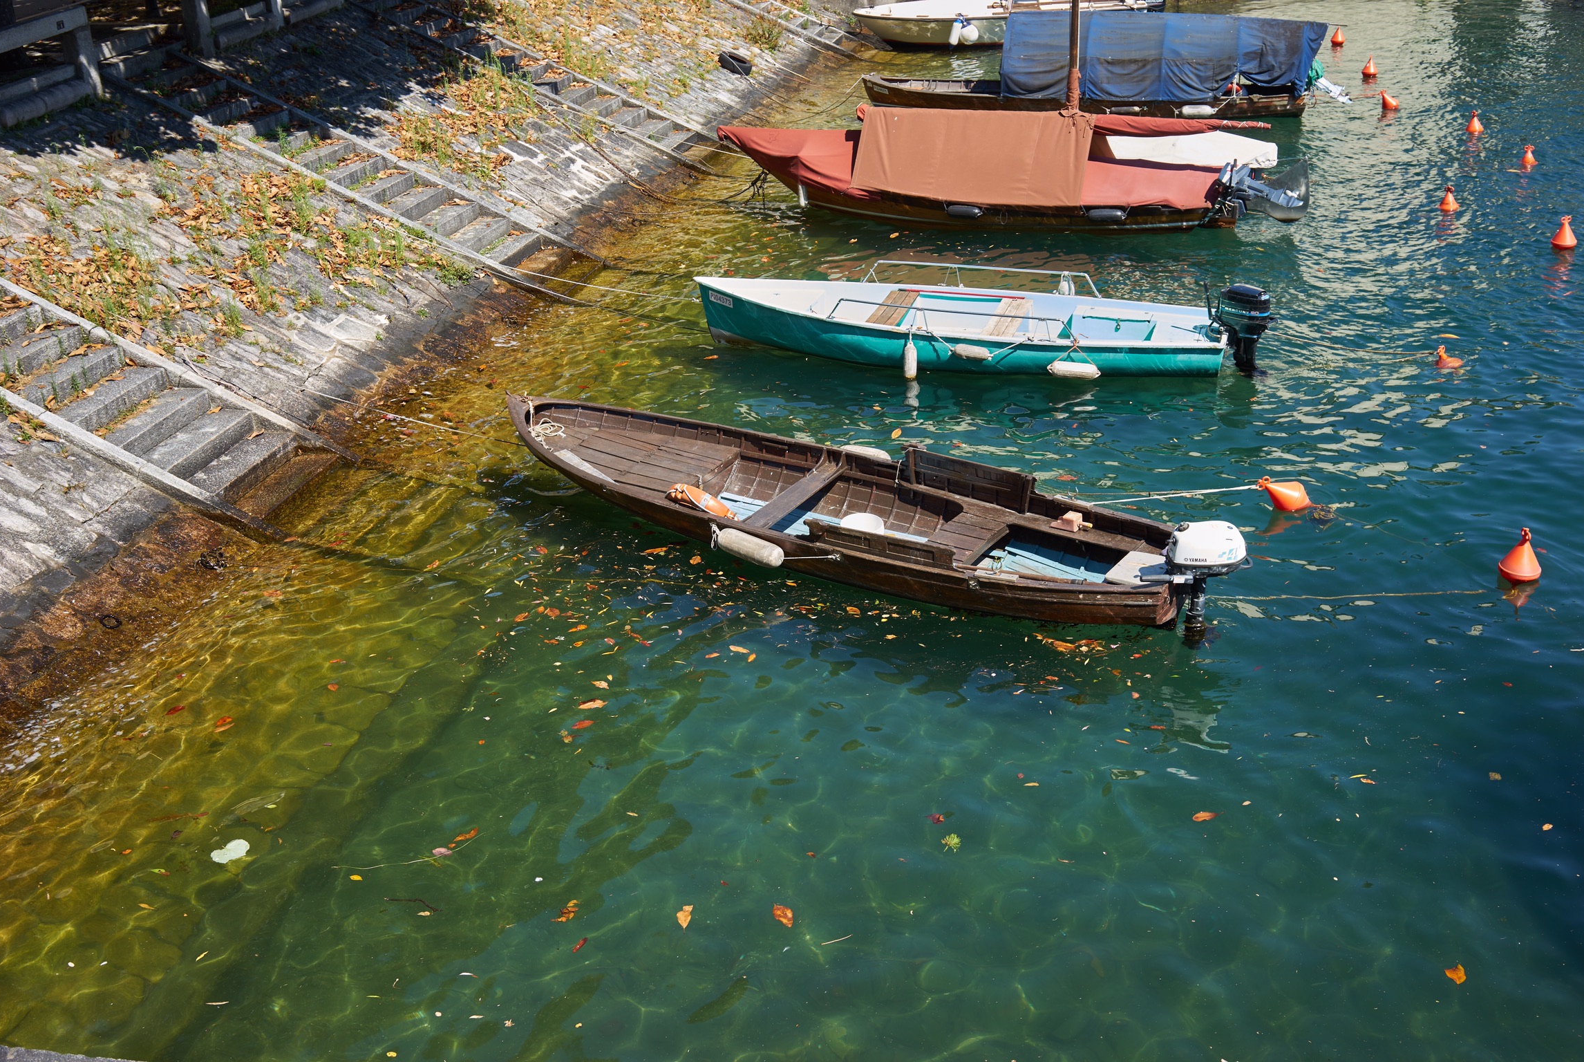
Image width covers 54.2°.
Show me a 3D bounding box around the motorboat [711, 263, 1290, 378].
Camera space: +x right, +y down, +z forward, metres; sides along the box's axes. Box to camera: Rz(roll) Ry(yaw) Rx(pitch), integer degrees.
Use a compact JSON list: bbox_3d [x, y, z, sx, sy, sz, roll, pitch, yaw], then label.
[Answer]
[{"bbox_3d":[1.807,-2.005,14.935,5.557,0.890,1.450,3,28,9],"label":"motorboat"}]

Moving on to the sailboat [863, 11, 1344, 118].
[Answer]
[{"bbox_3d":[4.627,-7.136,23.829,7.070,1.570,1.600,2,28,7],"label":"sailboat"}]

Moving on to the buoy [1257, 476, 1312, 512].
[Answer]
[{"bbox_3d":[3.790,-0.276,11.834,0.440,0.290,0.290,25,15,-29],"label":"buoy"}]

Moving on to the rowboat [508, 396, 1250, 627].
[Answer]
[{"bbox_3d":[0.133,-0.253,11.667,5.499,0.740,1.520,11,30,24],"label":"rowboat"}]

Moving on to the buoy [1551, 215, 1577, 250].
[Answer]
[{"bbox_3d":[8.671,-3.327,17.318,0.285,0.405,0.285,-2,27,0],"label":"buoy"}]

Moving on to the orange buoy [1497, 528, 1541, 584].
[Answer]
[{"bbox_3d":[5.092,0.182,10.736,0.300,0.435,0.300,3,27,-3],"label":"orange buoy"}]

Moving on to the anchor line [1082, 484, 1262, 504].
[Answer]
[{"bbox_3d":[2.860,-0.279,11.522,1.500,0.100,0.080,-10,28,-15],"label":"anchor line"}]

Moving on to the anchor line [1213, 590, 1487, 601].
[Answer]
[{"bbox_3d":[3.838,0.445,10.652,1.900,0.030,0.060,-2,27,1],"label":"anchor line"}]

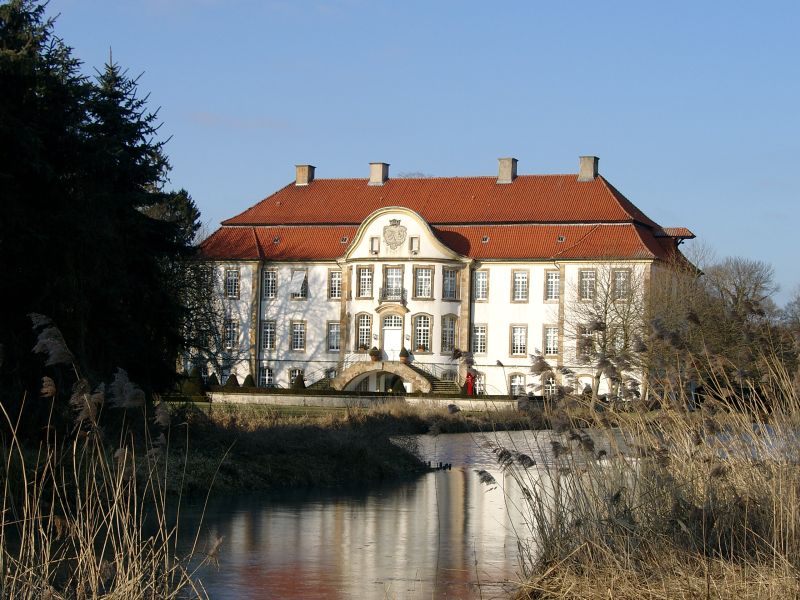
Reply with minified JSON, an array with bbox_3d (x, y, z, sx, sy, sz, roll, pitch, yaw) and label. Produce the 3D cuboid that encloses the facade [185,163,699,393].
[{"bbox_3d":[3.030,-2.220,167.440,45.630,22.050,23.830,0,-3,21],"label":"facade"}]

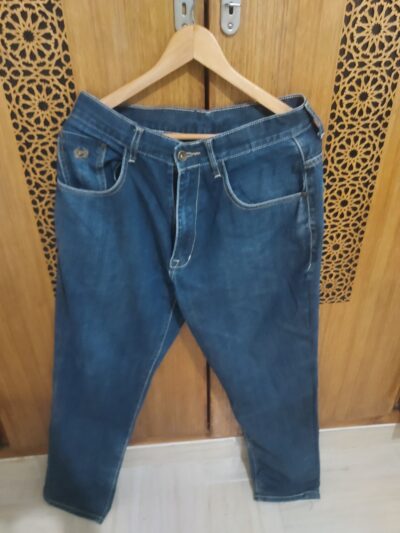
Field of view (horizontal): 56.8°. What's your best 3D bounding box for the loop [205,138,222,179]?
[{"bbox_3d":[0.021,-0.164,0.566,0.011,0.059,0.005,-21,33,-5],"label":"loop"}]

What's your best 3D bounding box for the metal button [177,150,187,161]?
[{"bbox_3d":[-0.028,-0.170,0.565,0.015,0.015,0.005,-6,30,-8],"label":"metal button"}]

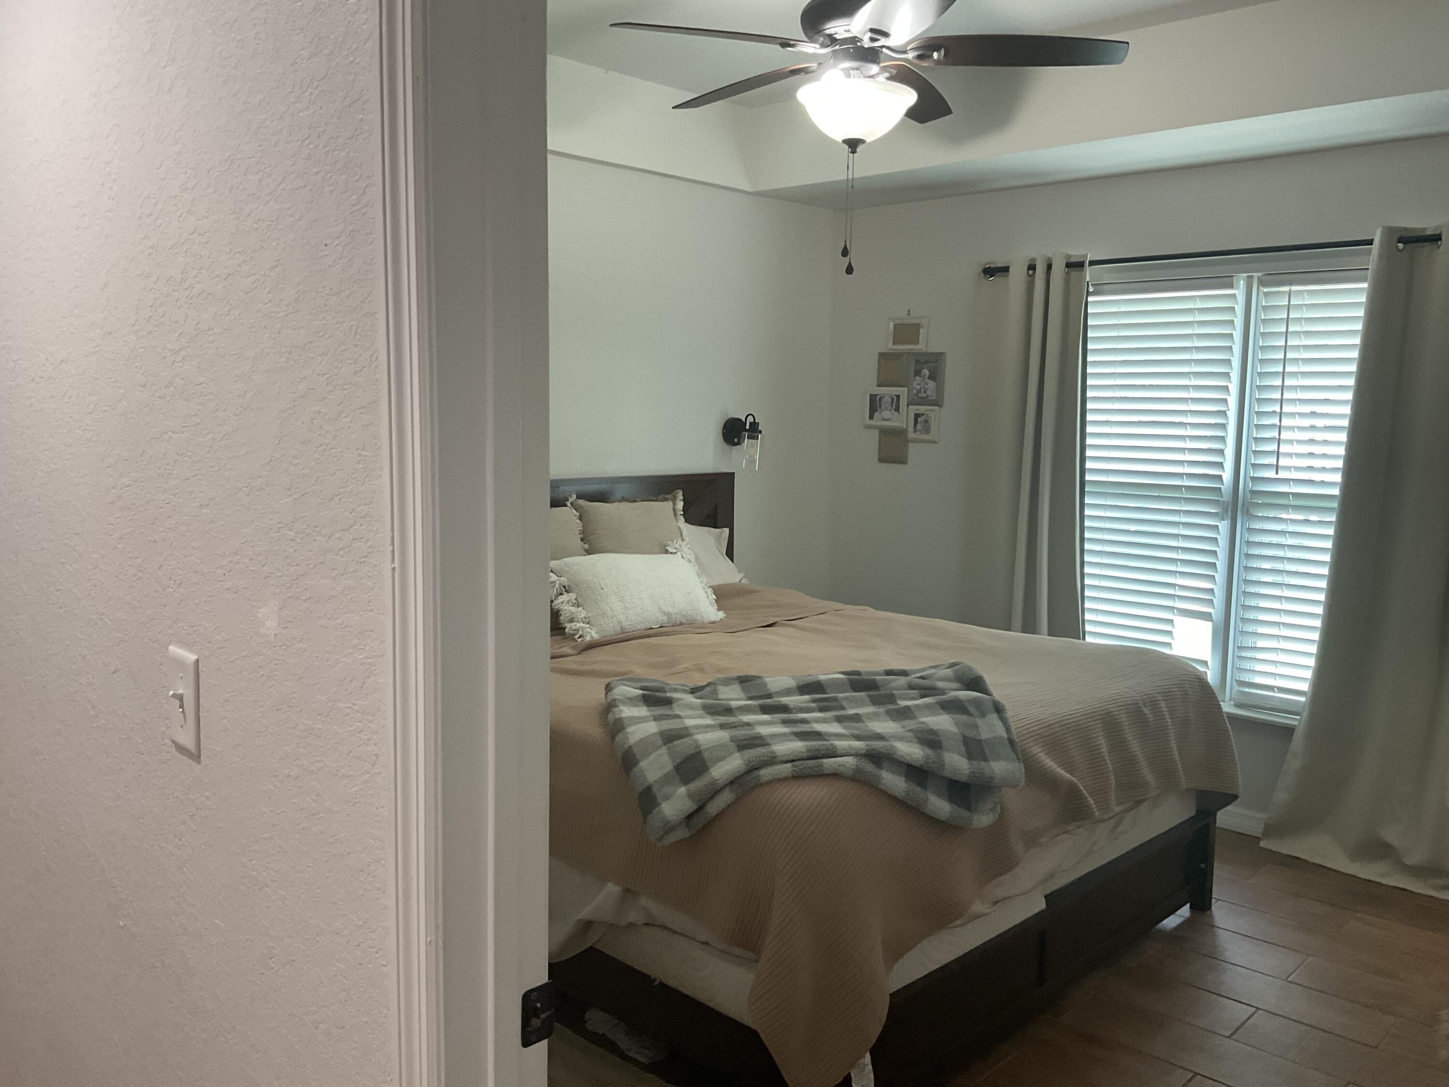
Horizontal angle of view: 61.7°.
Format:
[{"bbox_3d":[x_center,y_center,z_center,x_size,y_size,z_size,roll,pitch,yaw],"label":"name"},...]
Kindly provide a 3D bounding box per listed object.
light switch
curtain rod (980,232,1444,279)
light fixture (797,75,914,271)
[{"bbox_3d":[-0.615,0.181,1.368,0.016,0.117,0.074,-6,10,-44],"label":"light switch"},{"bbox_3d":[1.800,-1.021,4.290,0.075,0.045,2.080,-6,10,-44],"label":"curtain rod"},{"bbox_3d":[0.337,-0.942,3.127,0.310,0.500,0.310,1,7,0],"label":"light fixture"}]

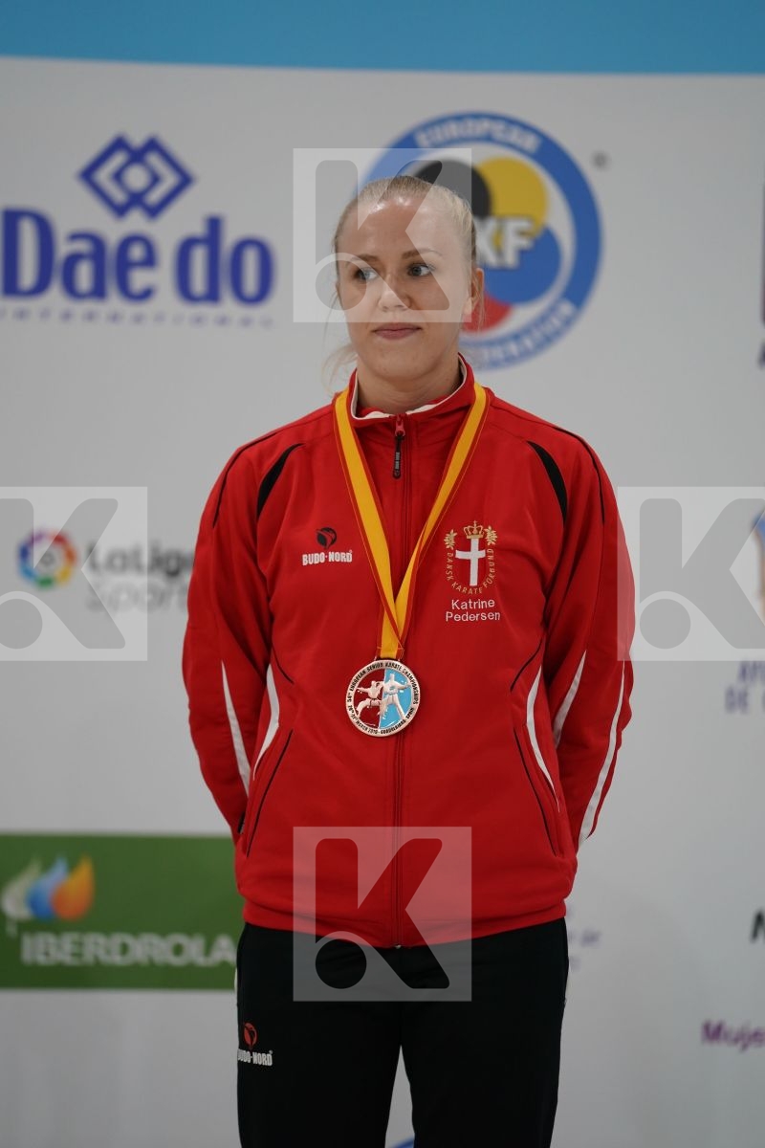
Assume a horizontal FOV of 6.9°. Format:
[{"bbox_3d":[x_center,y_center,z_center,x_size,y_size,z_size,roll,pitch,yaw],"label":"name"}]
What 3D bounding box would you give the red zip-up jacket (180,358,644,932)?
[{"bbox_3d":[0.029,0.089,7.170,0.505,0.660,0.310,1,0,7],"label":"red zip-up jacket"}]

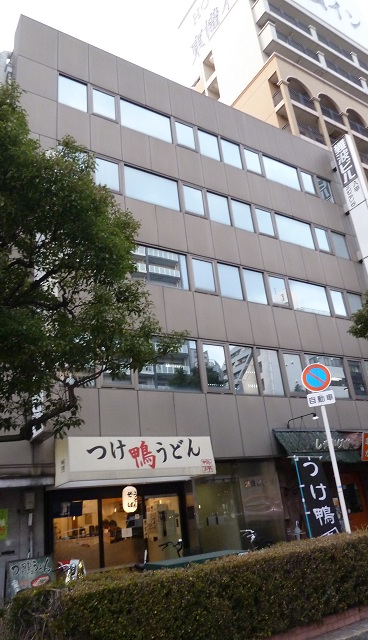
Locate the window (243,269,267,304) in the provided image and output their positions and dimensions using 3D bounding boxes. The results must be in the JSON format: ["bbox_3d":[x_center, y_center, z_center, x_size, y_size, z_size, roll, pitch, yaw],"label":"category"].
[{"bbox_3d":[2.787,-1.282,18.095,1.028,1.431,0.120,8,-27,-31],"label":"window"}]

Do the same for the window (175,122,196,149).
[{"bbox_3d":[0.051,-7.682,19.376,0.899,1.264,0.120,8,-27,-31],"label":"window"}]

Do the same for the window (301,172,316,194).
[{"bbox_3d":[6.240,-6.785,23.044,0.787,1.214,0.120,8,-27,-31],"label":"window"}]

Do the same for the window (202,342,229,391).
[{"bbox_3d":[1.145,1.641,16.247,0.932,1.621,0.100,8,-26,-31],"label":"window"}]

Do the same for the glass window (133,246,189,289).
[{"bbox_3d":[-0.764,-1.802,15.937,2.168,1.453,0.120,8,-27,-31],"label":"glass window"}]

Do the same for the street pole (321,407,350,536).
[{"bbox_3d":[2.900,3.140,8.594,0.080,3.176,0.080,8,-27,-31],"label":"street pole"}]

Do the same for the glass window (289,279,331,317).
[{"bbox_3d":[5.469,-0.930,20.049,2.312,1.487,0.100,8,-26,-31],"label":"glass window"}]

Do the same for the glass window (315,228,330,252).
[{"bbox_3d":[6.551,-3.753,21.864,0.748,1.173,0.120,8,-27,-31],"label":"glass window"}]

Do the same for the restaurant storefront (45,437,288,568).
[{"bbox_3d":[0.015,4.893,12.665,7.425,3.482,1.300,8,-27,-31],"label":"restaurant storefront"}]

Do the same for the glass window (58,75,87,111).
[{"bbox_3d":[-4.116,-8.403,17.198,1.153,1.499,0.100,8,-26,-31],"label":"glass window"}]

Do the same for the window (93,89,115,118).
[{"bbox_3d":[-3.069,-8.284,17.847,0.964,1.310,0.100,8,-26,-31],"label":"window"}]

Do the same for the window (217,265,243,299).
[{"bbox_3d":[1.852,-1.497,18.227,1.090,1.488,0.100,8,-26,-31],"label":"window"}]

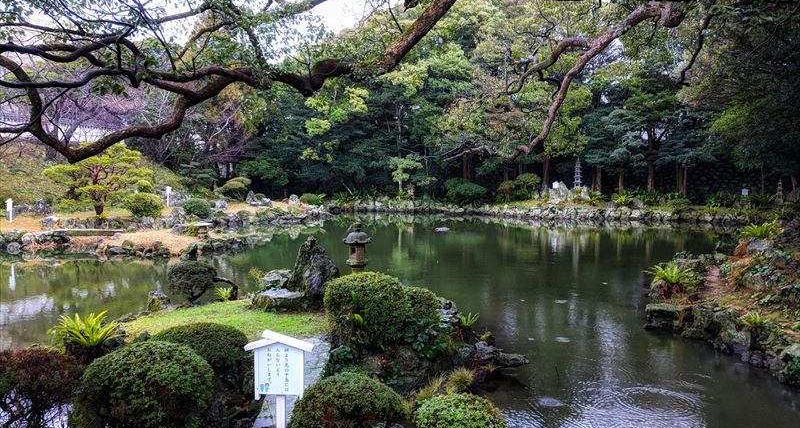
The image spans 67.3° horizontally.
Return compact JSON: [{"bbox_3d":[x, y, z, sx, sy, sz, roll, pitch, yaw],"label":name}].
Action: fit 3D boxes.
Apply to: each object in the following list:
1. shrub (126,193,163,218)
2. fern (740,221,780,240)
[{"bbox_3d":[-9.604,-0.318,22.500,1.423,0.974,1.300,0,3,0],"label":"shrub"},{"bbox_3d":[8.699,0.398,14.500,0.965,0.483,0.850,0,3,0],"label":"fern"}]

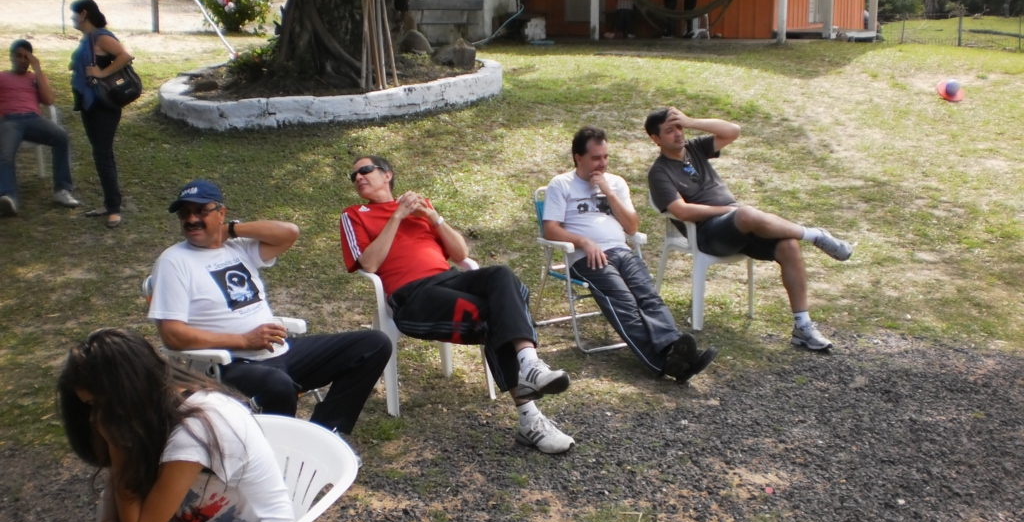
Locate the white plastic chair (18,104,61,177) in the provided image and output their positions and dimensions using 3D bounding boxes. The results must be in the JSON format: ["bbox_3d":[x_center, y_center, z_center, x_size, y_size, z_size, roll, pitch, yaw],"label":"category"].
[{"bbox_3d":[-4.147,-1.015,8.967,0.580,0.810,0.580,-6,15,-24],"label":"white plastic chair"}]

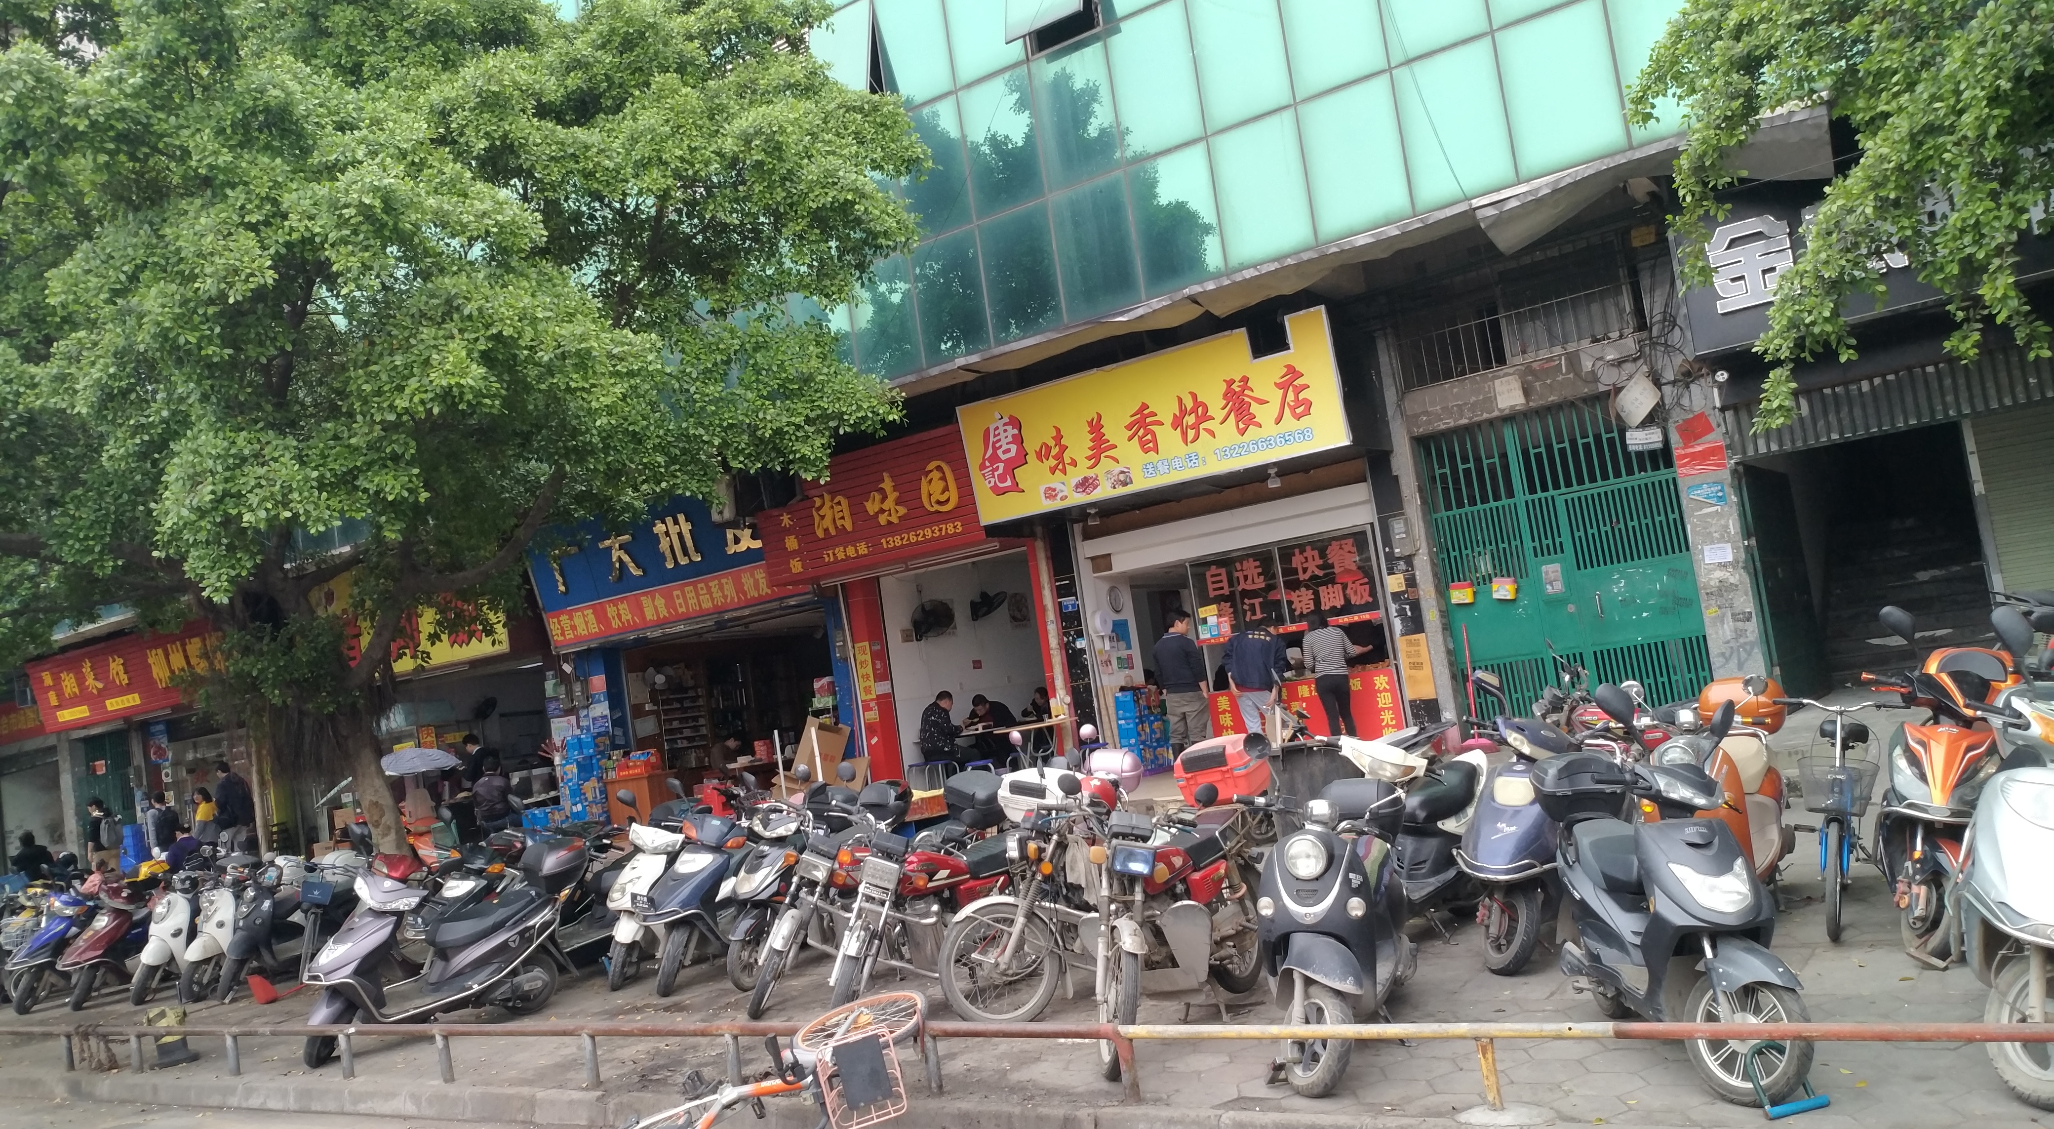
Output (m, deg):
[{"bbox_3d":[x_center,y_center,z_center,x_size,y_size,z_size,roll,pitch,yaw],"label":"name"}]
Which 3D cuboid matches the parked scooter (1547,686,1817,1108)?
[{"bbox_3d":[2.137,1.071,5.562,0.700,1.240,1.850,-9,-5,1],"label":"parked scooter"}]

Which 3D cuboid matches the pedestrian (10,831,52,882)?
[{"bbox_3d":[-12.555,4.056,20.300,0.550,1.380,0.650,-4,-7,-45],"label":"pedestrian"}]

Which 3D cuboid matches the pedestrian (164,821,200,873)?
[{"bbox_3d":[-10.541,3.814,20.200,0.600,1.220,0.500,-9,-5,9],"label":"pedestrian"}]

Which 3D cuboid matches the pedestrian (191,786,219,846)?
[{"bbox_3d":[-11.816,4.032,23.200,0.360,1.580,0.460,-9,-5,7],"label":"pedestrian"}]

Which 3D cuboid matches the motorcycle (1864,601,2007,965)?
[{"bbox_3d":[3.850,0.830,6.517,0.720,1.260,1.800,-12,-6,35],"label":"motorcycle"}]

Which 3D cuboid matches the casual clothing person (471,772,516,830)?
[{"bbox_3d":[-5.901,2.783,17.848,0.550,1.300,0.800,-9,-5,0],"label":"casual clothing person"}]

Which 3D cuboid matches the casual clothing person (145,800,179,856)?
[{"bbox_3d":[-12.197,4.061,22.734,0.520,1.660,0.420,-4,-6,-45],"label":"casual clothing person"}]

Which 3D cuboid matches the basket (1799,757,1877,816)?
[{"bbox_3d":[3.352,0.922,6.620,0.320,0.200,0.240,0,-6,28],"label":"basket"}]

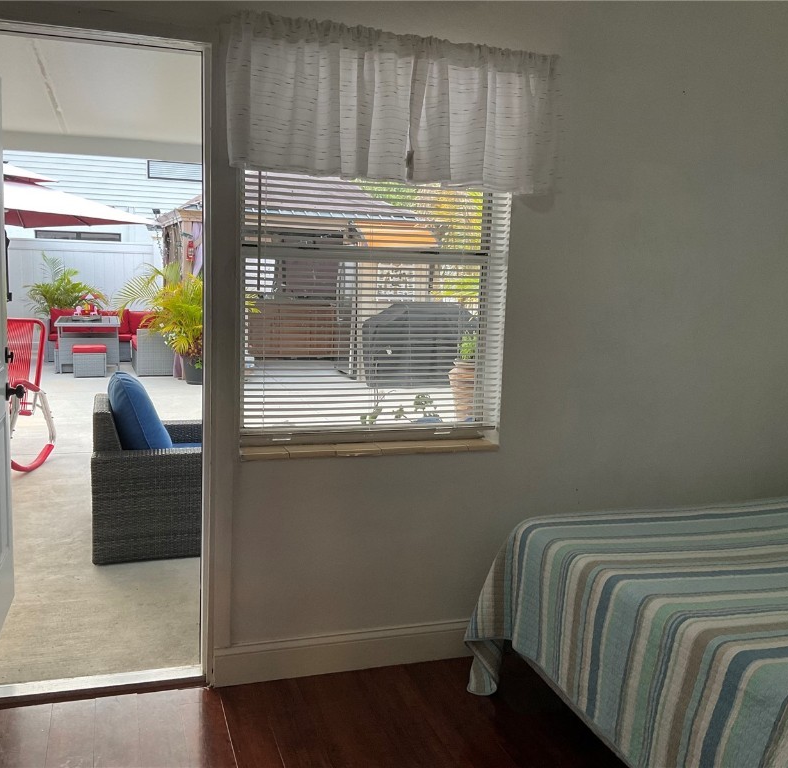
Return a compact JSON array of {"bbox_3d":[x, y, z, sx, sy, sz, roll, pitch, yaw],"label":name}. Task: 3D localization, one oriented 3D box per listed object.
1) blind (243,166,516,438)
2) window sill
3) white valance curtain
[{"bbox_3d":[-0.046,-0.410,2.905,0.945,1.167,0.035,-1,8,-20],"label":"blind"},{"bbox_3d":[-0.077,0.230,3.004,0.939,0.024,0.115,-1,8,-20],"label":"window sill"},{"bbox_3d":[0.024,-0.892,2.798,1.143,0.460,0.075,-1,8,-20],"label":"white valance curtain"}]

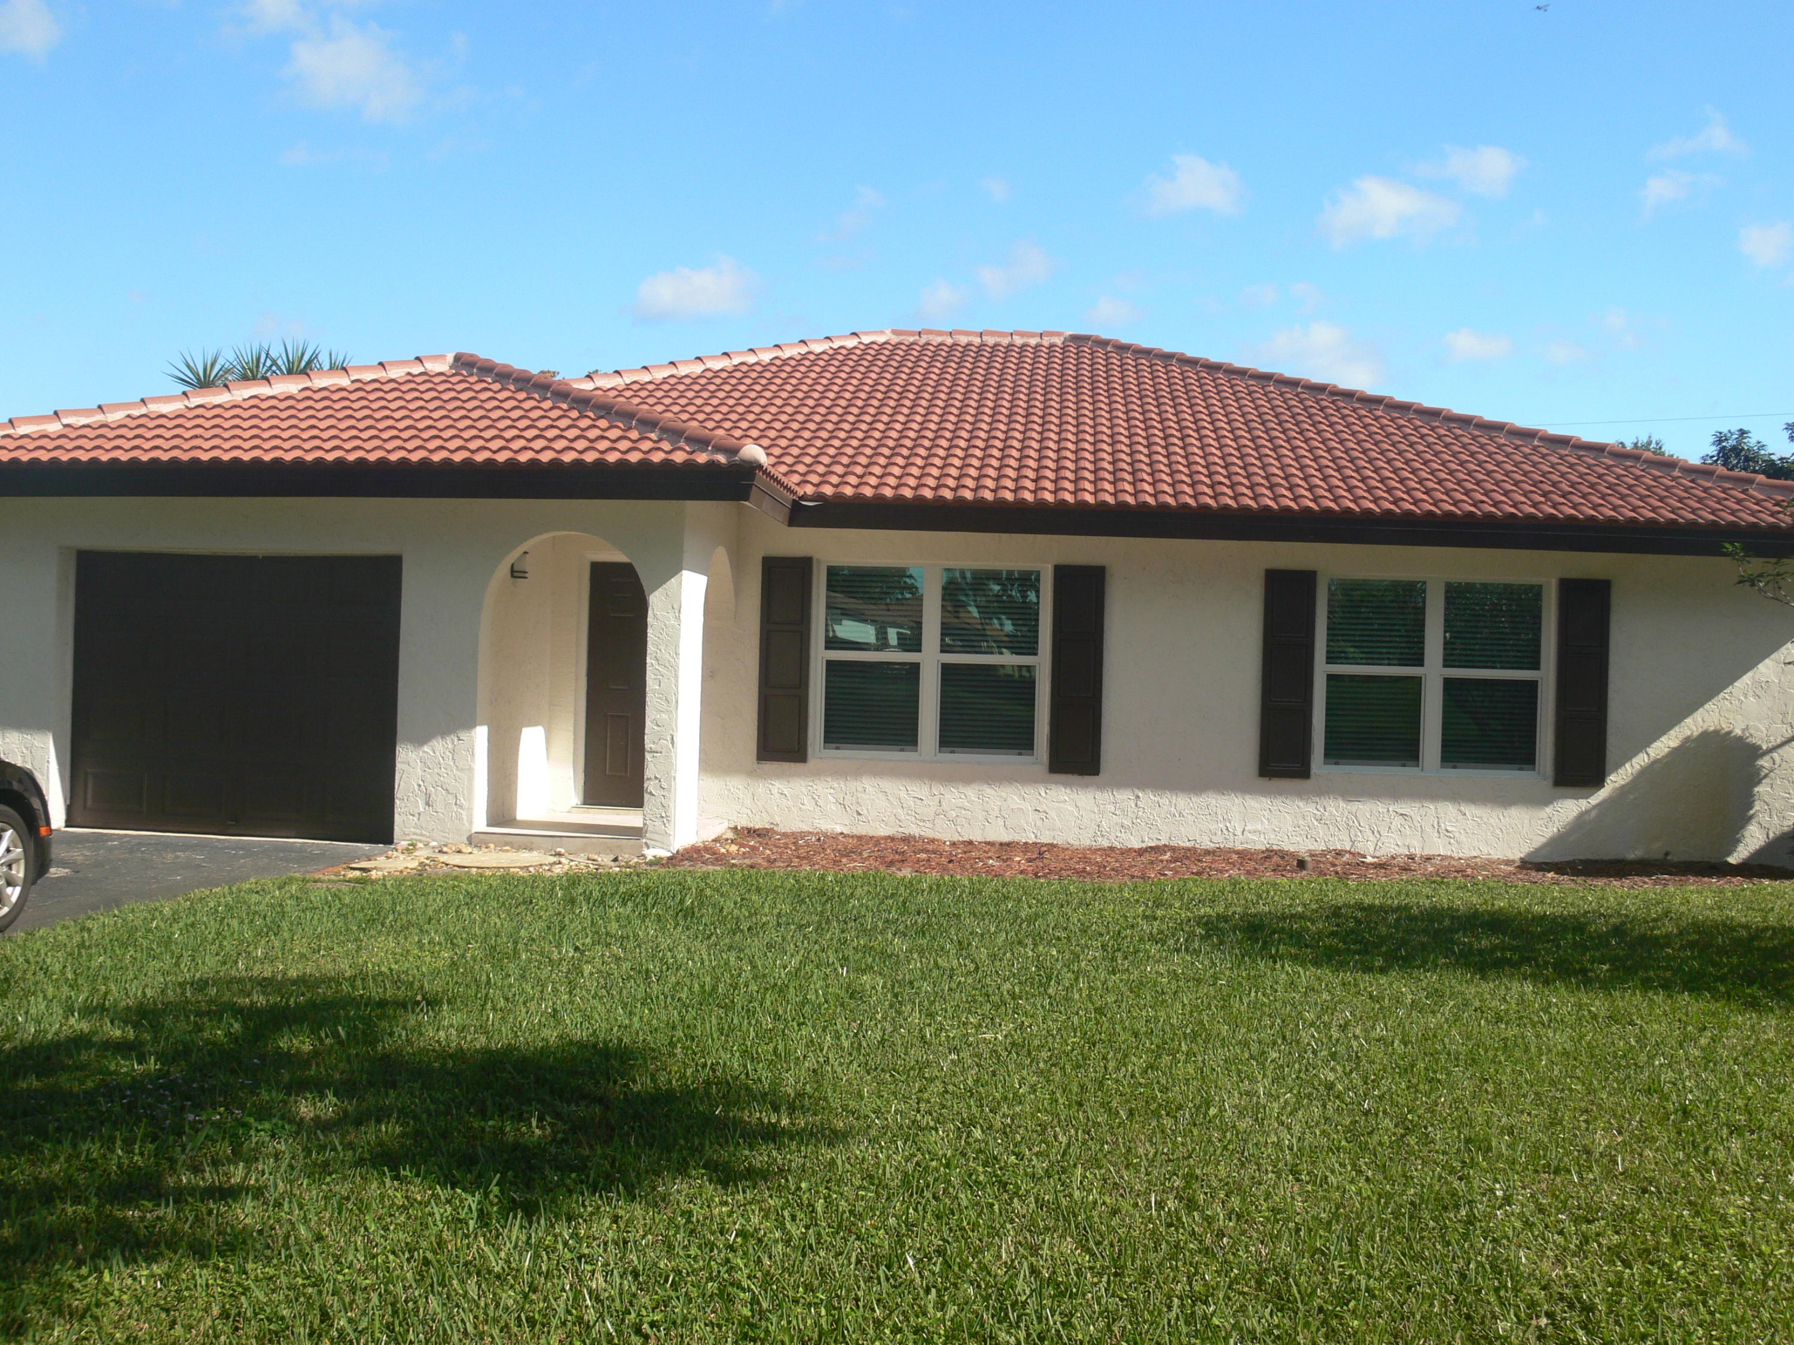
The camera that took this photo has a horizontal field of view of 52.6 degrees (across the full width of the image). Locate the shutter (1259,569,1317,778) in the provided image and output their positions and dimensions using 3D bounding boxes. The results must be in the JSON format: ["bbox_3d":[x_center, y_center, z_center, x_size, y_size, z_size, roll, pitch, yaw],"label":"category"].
[{"bbox_3d":[3.138,0.014,14.537,0.409,1.674,0.040,2,-1,5],"label":"shutter"}]

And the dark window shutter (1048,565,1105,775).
[{"bbox_3d":[1.462,-0.017,14.676,0.408,1.686,0.040,2,-1,5],"label":"dark window shutter"}]

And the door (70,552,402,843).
[{"bbox_3d":[-4.837,0.163,13.250,2.535,2.100,0.060,2,-1,5],"label":"door"}]

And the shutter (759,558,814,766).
[{"bbox_3d":[-0.917,-0.106,14.874,0.410,1.679,0.040,2,-1,5],"label":"shutter"}]

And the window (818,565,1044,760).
[{"bbox_3d":[0.273,-0.080,14.825,1.832,1.592,0.100,2,-1,5],"label":"window"}]

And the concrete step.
[{"bbox_3d":[-2.390,1.216,13.063,1.266,0.140,0.450,2,-1,5],"label":"concrete step"}]

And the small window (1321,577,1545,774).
[{"bbox_3d":[4.274,0.032,14.492,1.788,1.574,0.100,2,-1,5],"label":"small window"}]

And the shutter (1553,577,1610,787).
[{"bbox_3d":[5.425,0.085,14.346,0.414,1.657,0.040,2,-1,5],"label":"shutter"}]

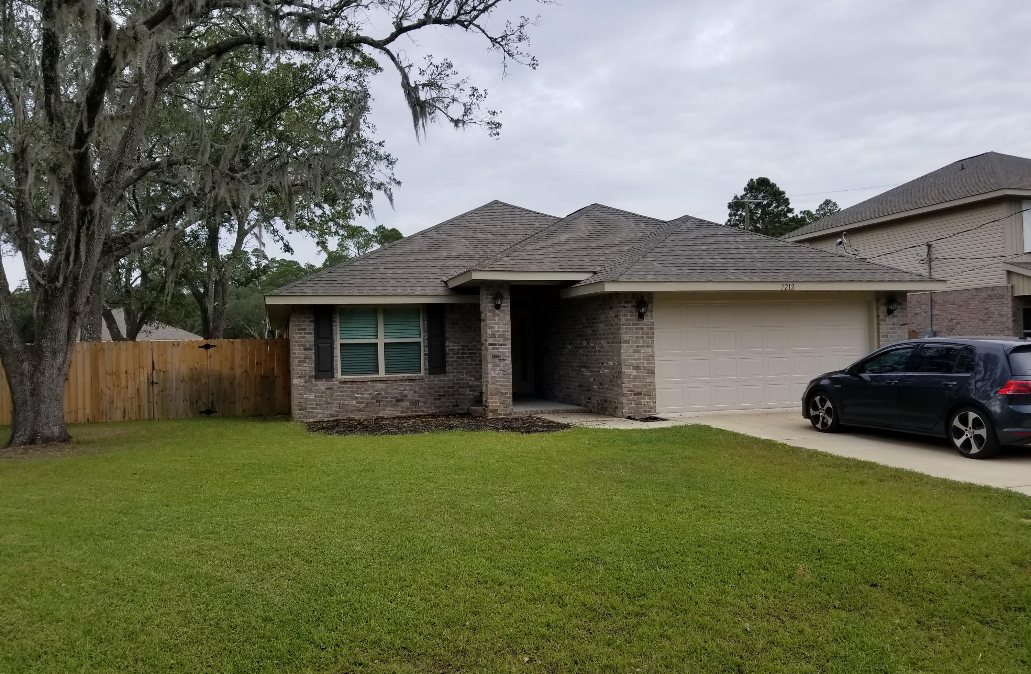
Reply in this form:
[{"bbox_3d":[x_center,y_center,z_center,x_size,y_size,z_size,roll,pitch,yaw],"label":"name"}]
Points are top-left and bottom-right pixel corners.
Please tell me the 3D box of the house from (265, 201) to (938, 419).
[{"bbox_3d":[-0.367,-1.256,22.904,13.200,5.800,18.900,-1,-1,-17],"label":"house"}]

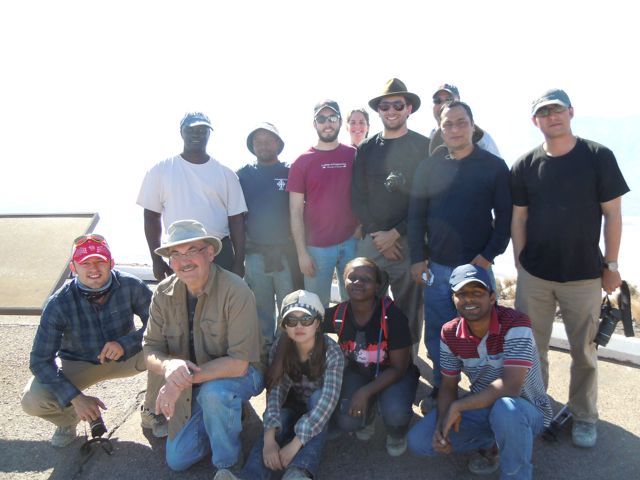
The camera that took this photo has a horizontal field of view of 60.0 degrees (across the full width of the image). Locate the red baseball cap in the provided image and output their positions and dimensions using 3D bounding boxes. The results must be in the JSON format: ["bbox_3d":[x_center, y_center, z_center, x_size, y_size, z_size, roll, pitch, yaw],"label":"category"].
[{"bbox_3d":[-1.093,0.050,2.660,0.185,0.145,0.260,-1,5,-18],"label":"red baseball cap"}]

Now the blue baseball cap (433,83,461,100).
[{"bbox_3d":[0.824,-0.957,3.600,0.175,0.120,0.255,6,8,35],"label":"blue baseball cap"}]

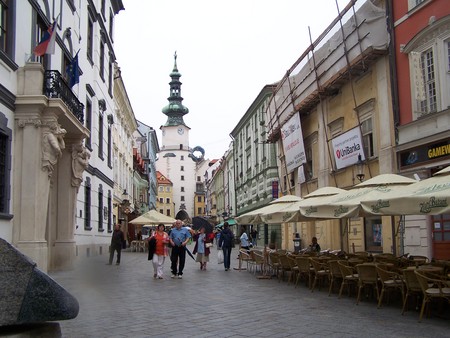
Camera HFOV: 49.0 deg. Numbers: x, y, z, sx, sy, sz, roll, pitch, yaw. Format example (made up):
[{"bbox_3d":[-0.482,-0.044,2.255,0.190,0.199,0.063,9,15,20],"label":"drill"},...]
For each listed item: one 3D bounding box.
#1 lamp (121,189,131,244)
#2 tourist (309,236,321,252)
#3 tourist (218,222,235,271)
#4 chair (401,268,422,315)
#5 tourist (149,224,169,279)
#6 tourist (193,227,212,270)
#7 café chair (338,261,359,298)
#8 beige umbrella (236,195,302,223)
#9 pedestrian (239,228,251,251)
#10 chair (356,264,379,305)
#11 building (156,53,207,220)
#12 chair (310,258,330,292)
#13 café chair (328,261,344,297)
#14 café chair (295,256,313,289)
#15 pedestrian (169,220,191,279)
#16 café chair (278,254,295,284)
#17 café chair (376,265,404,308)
[{"bbox_3d":[-7.012,3.605,34.733,0.700,4.200,0.700,0,-7,-10],"label":"lamp"},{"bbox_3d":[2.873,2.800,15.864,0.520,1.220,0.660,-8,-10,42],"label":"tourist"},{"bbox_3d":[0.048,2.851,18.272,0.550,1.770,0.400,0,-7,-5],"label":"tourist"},{"bbox_3d":[3.257,2.020,8.244,0.550,0.765,0.550,-6,-9,35],"label":"chair"},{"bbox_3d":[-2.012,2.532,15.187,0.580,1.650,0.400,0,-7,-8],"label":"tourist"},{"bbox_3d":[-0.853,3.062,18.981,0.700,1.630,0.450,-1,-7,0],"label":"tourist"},{"bbox_3d":[2.594,2.347,10.657,0.540,0.800,0.510,0,-7,-8],"label":"café chair"},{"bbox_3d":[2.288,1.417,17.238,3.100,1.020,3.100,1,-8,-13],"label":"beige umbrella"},{"bbox_3d":[0.882,3.444,22.239,0.420,1.670,0.500,-6,-9,35],"label":"pedestrian"},{"bbox_3d":[2.809,2.249,9.814,0.510,0.800,0.540,-2,-7,5],"label":"chair"},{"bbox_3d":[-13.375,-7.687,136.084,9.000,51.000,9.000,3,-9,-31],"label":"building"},{"bbox_3d":[2.204,2.461,11.654,0.540,0.800,0.510,0,-7,-8],"label":"chair"},{"bbox_3d":[2.528,2.399,11.002,0.510,0.800,0.540,-2,-7,8],"label":"café chair"},{"bbox_3d":[2.106,2.589,12.428,0.550,0.765,0.550,-7,-9,38],"label":"café chair"},{"bbox_3d":[-1.388,2.472,15.208,0.640,1.760,0.400,0,-7,-7],"label":"pedestrian"},{"bbox_3d":[1.774,2.789,13.933,0.510,0.800,0.540,-2,-7,8],"label":"café chair"},{"bbox_3d":[3.060,2.116,8.946,0.550,0.765,0.550,-4,-8,25],"label":"café chair"}]

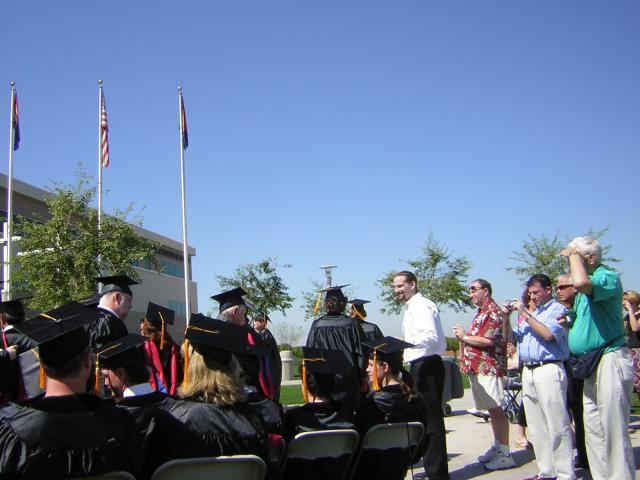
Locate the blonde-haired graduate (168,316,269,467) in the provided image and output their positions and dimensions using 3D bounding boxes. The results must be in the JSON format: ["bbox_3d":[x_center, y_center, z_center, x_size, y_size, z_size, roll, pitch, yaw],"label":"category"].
[{"bbox_3d":[-0.454,1.052,2.979,0.530,1.380,0.750,-2,-9,-6],"label":"blonde-haired graduate"}]

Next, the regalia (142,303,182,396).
[{"bbox_3d":[-1.399,1.343,5.876,0.500,1.590,0.400,0,-9,-20],"label":"regalia"}]

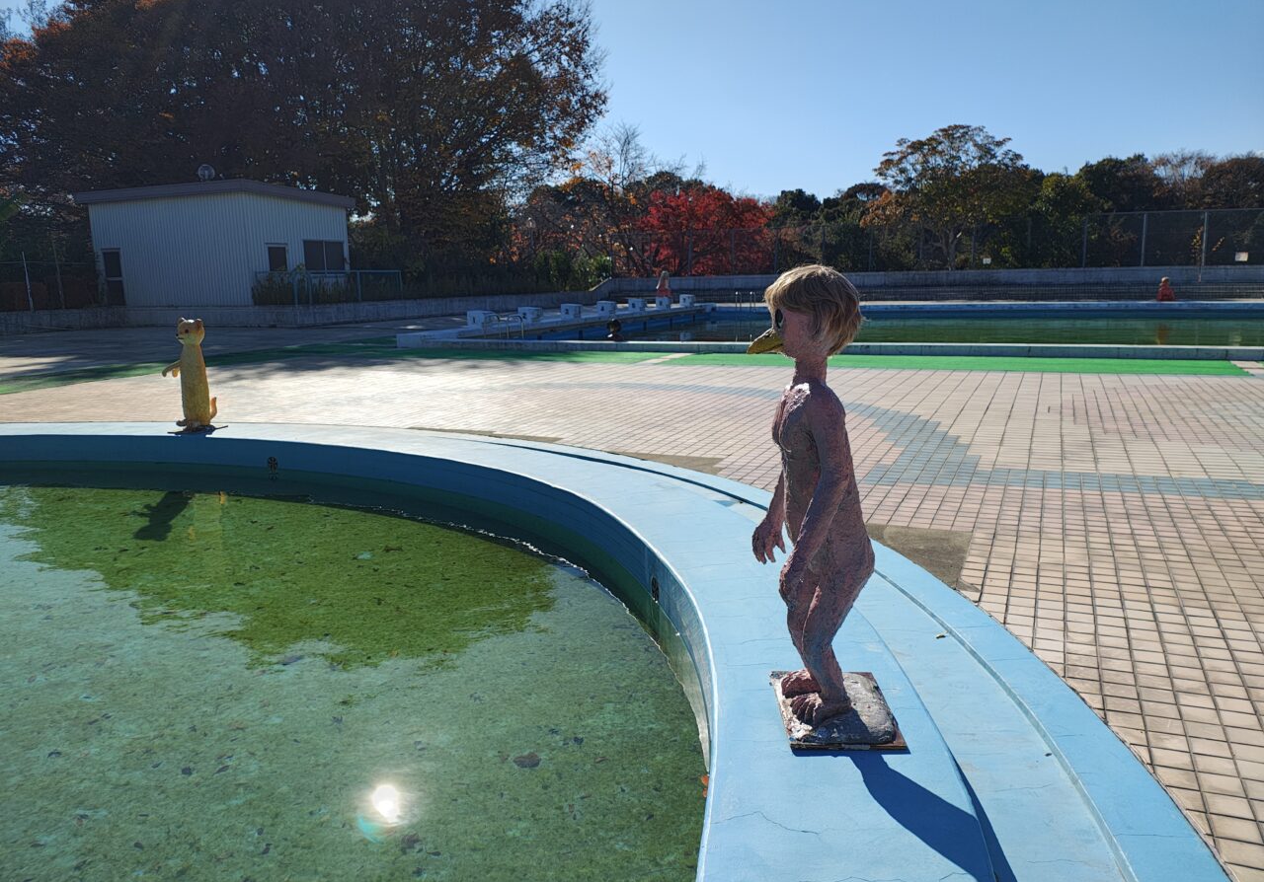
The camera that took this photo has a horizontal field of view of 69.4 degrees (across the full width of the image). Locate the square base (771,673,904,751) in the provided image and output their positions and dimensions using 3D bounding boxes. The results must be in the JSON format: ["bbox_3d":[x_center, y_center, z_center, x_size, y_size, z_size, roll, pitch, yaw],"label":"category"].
[{"bbox_3d":[0.574,0.747,2.601,0.310,0.058,0.455,-1,10,4],"label":"square base"}]

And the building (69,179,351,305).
[{"bbox_3d":[-14.624,-6.767,32.423,8.024,3.810,5.098,3,11,25],"label":"building"}]

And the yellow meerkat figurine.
[{"bbox_3d":[-4.101,-0.622,8.444,0.290,1.030,0.410,4,11,30],"label":"yellow meerkat figurine"}]

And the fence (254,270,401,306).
[{"bbox_3d":[-10.138,-5.275,30.909,0.100,1.070,6.947,3,11,25],"label":"fence"}]

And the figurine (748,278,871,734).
[{"bbox_3d":[0.479,0.145,2.445,0.335,1.205,0.310,-2,10,0],"label":"figurine"}]

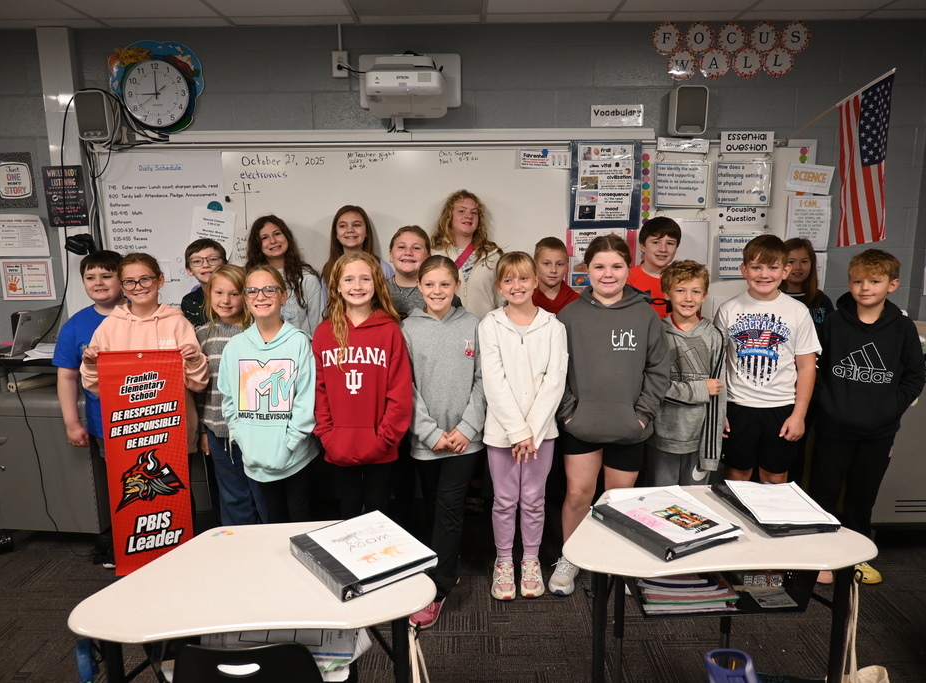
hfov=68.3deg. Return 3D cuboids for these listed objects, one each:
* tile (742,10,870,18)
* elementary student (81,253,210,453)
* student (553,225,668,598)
[{"bbox_3d":[1.647,-1.570,3.270,0.600,0.018,0.135,-1,9,0],"label":"tile"},{"bbox_3d":[-1.206,0.330,2.673,0.440,1.345,0.330,-5,11,-21],"label":"elementary student"},{"bbox_3d":[0.568,0.287,2.659,0.430,1.392,0.290,1,10,11],"label":"student"}]

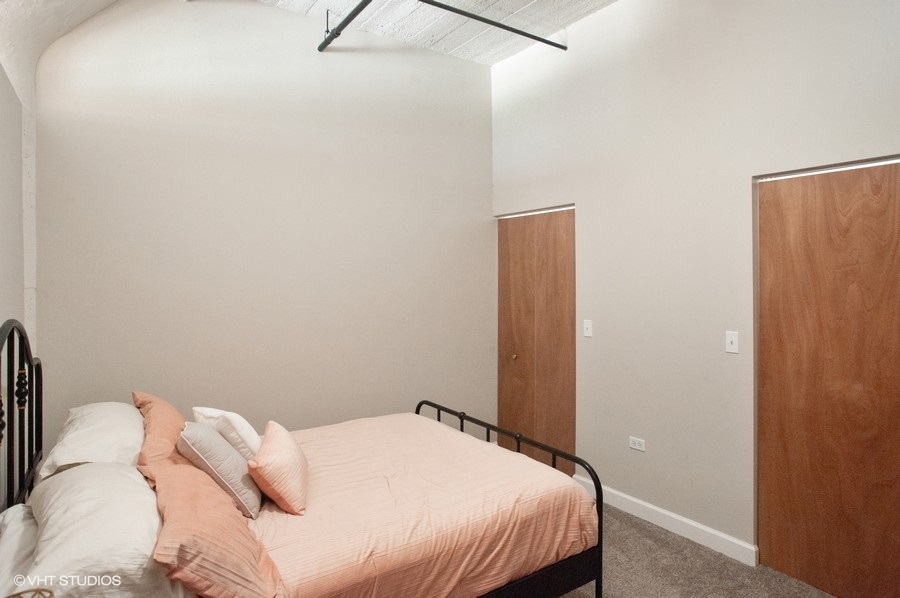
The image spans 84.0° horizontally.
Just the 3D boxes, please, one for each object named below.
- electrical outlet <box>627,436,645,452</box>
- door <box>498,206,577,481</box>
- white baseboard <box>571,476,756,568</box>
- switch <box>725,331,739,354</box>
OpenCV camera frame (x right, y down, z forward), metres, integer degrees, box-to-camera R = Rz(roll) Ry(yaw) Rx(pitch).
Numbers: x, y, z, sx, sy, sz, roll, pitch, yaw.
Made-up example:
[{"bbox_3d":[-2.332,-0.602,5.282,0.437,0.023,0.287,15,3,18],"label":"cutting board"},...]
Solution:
[{"bbox_3d":[1.197,0.927,3.191,0.010,0.071,0.115,-1,1,-35],"label":"electrical outlet"},{"bbox_3d":[0.713,0.347,4.013,0.040,2.030,0.890,-1,1,-35],"label":"door"},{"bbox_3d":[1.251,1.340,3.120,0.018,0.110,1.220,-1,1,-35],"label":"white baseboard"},{"bbox_3d":[1.523,0.234,2.698,0.014,0.115,0.071,-1,1,-35],"label":"switch"}]

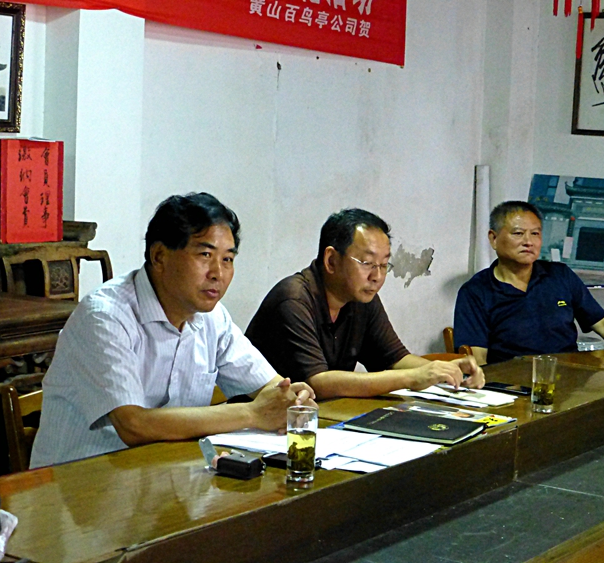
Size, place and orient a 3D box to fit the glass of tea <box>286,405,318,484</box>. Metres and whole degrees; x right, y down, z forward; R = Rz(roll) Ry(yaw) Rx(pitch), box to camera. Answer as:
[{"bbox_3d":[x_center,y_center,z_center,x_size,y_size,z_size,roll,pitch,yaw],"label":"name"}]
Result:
[{"bbox_3d":[0.001,0.301,2.651,0.058,0.128,0.058,2,5,0],"label":"glass of tea"}]

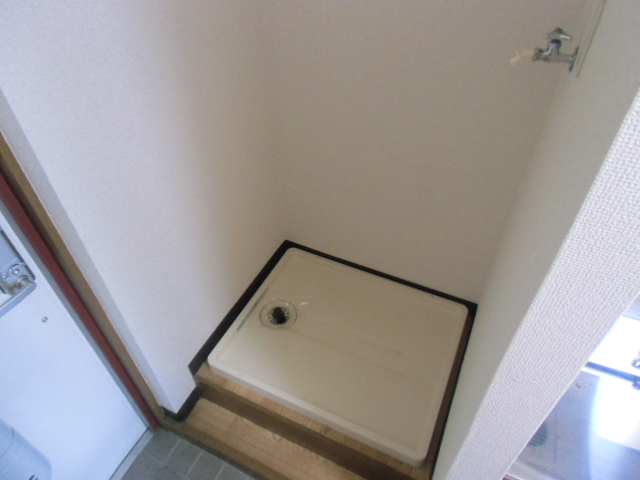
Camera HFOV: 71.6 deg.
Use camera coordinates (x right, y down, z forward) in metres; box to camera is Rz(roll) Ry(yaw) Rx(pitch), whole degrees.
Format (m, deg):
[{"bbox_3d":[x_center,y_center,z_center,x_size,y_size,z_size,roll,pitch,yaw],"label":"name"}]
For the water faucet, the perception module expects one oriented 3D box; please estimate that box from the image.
[{"bbox_3d":[0.532,-0.427,0.994,0.085,0.086,0.056,18,47,19],"label":"water faucet"}]

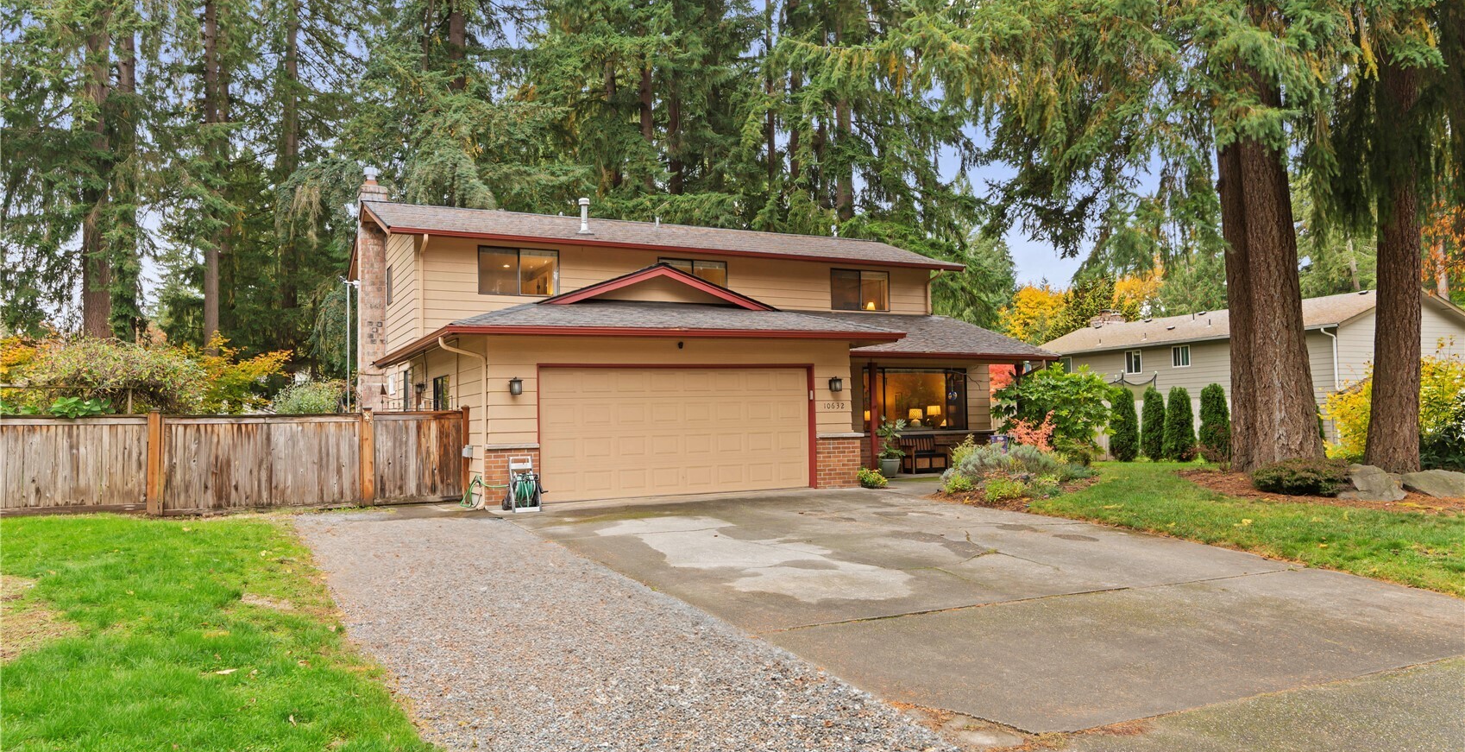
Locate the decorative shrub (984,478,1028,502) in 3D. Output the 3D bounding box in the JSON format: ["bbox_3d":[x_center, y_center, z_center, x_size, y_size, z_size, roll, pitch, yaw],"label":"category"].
[{"bbox_3d":[4.010,1.670,14.900,0.580,0.340,0.520,-2,-3,15],"label":"decorative shrub"}]

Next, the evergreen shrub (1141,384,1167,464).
[{"bbox_3d":[11.023,1.272,26.600,0.640,1.960,0.640,-2,-3,22],"label":"evergreen shrub"}]

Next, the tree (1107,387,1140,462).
[{"bbox_3d":[10.245,1.287,26.600,0.720,1.980,0.720,-2,-3,21],"label":"tree"}]

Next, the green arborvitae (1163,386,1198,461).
[{"bbox_3d":[11.904,1.255,27.000,0.860,1.960,0.860,0,-3,-26],"label":"green arborvitae"}]

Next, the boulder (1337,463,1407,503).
[{"bbox_3d":[9.049,1.513,14.400,0.820,0.490,0.700,-3,-3,32],"label":"boulder"}]

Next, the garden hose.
[{"bbox_3d":[-3.830,1.745,15.600,0.650,0.500,0.500,0,-3,-26],"label":"garden hose"}]

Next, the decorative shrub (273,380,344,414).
[{"bbox_3d":[-8.738,1.211,21.000,1.500,2.250,1.500,0,-3,-26],"label":"decorative shrub"}]

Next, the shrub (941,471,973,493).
[{"bbox_3d":[3.629,1.726,16.400,0.500,0.330,0.460,-2,-3,12],"label":"shrub"}]

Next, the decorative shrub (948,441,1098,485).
[{"bbox_3d":[4.938,1.500,17.400,2.100,0.690,1.300,0,-3,-26],"label":"decorative shrub"}]

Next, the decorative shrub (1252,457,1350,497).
[{"bbox_3d":[9.132,1.575,16.300,1.500,0.620,1.350,0,-3,-26],"label":"decorative shrub"}]

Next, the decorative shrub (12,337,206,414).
[{"bbox_3d":[-11.424,0.784,18.700,3.200,2.980,2.400,0,-3,-26],"label":"decorative shrub"}]

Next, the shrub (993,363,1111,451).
[{"bbox_3d":[7.339,0.902,23.400,2.500,2.350,2.400,0,-3,-26],"label":"shrub"}]

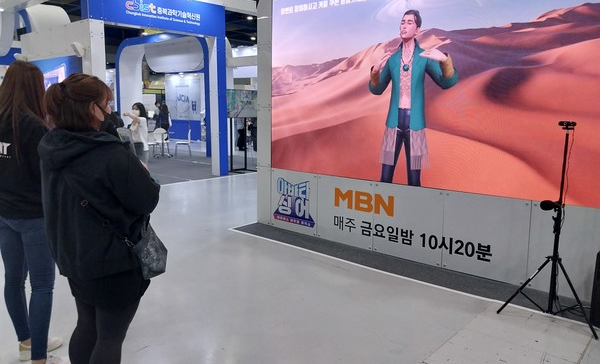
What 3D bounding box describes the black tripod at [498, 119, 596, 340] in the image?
[{"bbox_3d":[1.849,0.269,3.191,0.635,1.390,0.554,7,11,37],"label":"black tripod"}]

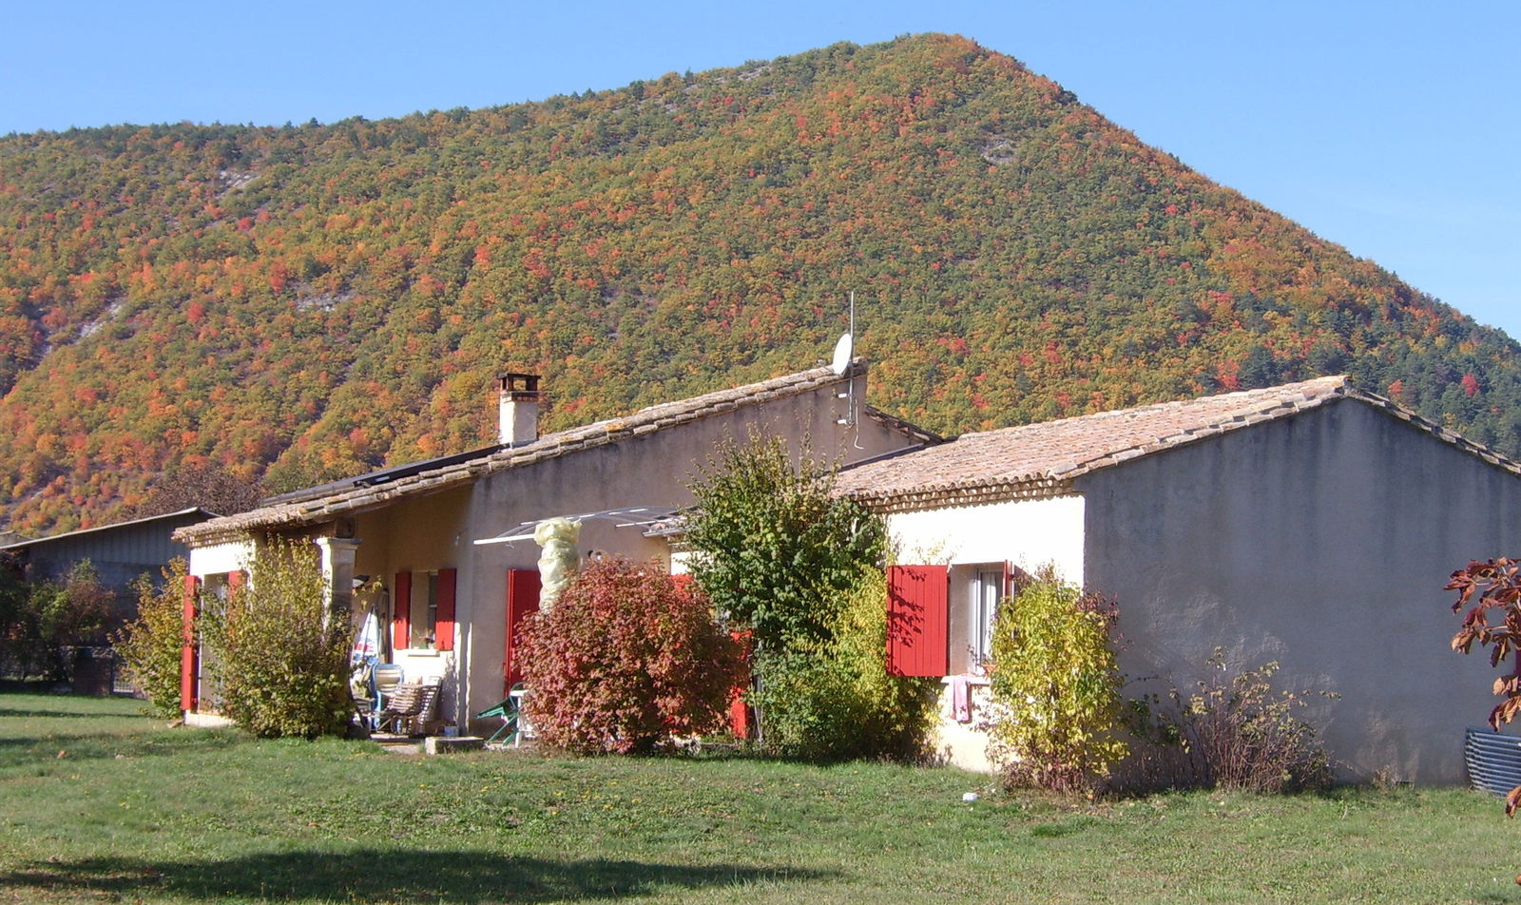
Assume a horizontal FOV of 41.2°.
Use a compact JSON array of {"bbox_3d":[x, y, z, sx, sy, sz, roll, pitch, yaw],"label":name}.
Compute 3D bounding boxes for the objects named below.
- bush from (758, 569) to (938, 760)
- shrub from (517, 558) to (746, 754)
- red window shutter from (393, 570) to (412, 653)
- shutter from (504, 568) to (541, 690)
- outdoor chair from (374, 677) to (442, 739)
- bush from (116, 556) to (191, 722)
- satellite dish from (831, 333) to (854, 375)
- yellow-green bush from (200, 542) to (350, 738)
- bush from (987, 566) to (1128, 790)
[{"bbox_3d":[0.998,2.424,23.100,1.650,2.227,2.100,4,-6,-30],"label":"bush"},{"bbox_3d":[-1.556,2.463,24.500,2.450,2.377,2.650,1,-6,0],"label":"shrub"},{"bbox_3d":[-5.177,2.299,29.195,0.045,1.113,0.540,4,-6,-30],"label":"red window shutter"},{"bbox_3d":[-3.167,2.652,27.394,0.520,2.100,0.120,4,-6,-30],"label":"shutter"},{"bbox_3d":[-4.741,3.406,27.200,0.750,0.800,0.620,4,-6,-30],"label":"outdoor chair"},{"bbox_3d":[-9.885,3.027,33.000,1.250,2.619,1.350,4,-6,-30],"label":"bush"},{"bbox_3d":[1.217,-1.455,30.000,0.200,0.630,0.580,15,-10,-19],"label":"satellite dish"},{"bbox_3d":[-6.301,2.412,26.300,1.750,2.613,1.850,4,-6,-30],"label":"yellow-green bush"},{"bbox_3d":[2.925,2.223,19.900,1.200,2.211,1.300,1,-6,0],"label":"bush"}]

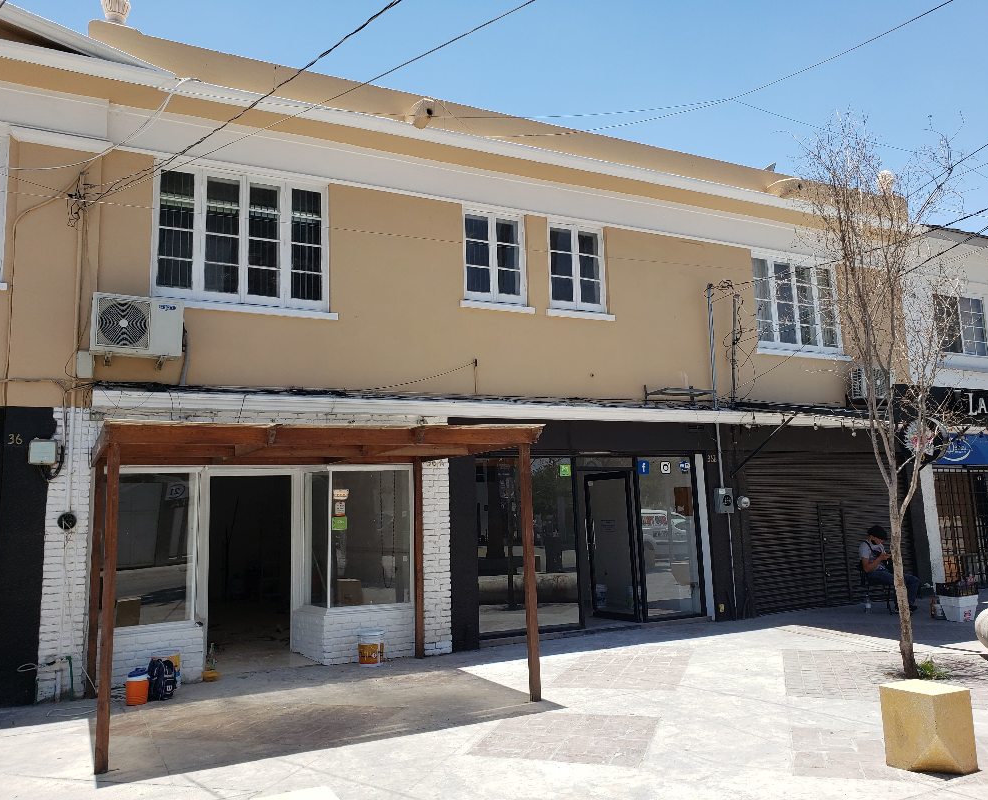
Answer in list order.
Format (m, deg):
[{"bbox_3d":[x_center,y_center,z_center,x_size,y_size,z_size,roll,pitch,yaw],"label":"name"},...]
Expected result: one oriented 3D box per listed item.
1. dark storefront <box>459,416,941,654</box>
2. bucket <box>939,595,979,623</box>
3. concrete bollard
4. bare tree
[{"bbox_3d":[3.317,1.702,11.390,8.650,2.710,0.450,2,-8,-27],"label":"dark storefront"},{"bbox_3d":[6.007,2.694,10.370,0.330,0.330,0.330,1,-8,-19],"label":"bucket"},{"bbox_3d":[2.722,2.044,5.027,0.350,0.460,0.350,2,-8,-25],"label":"concrete bollard"},{"bbox_3d":[3.619,-0.158,7.665,1.350,5.440,1.350,2,-8,-27],"label":"bare tree"}]

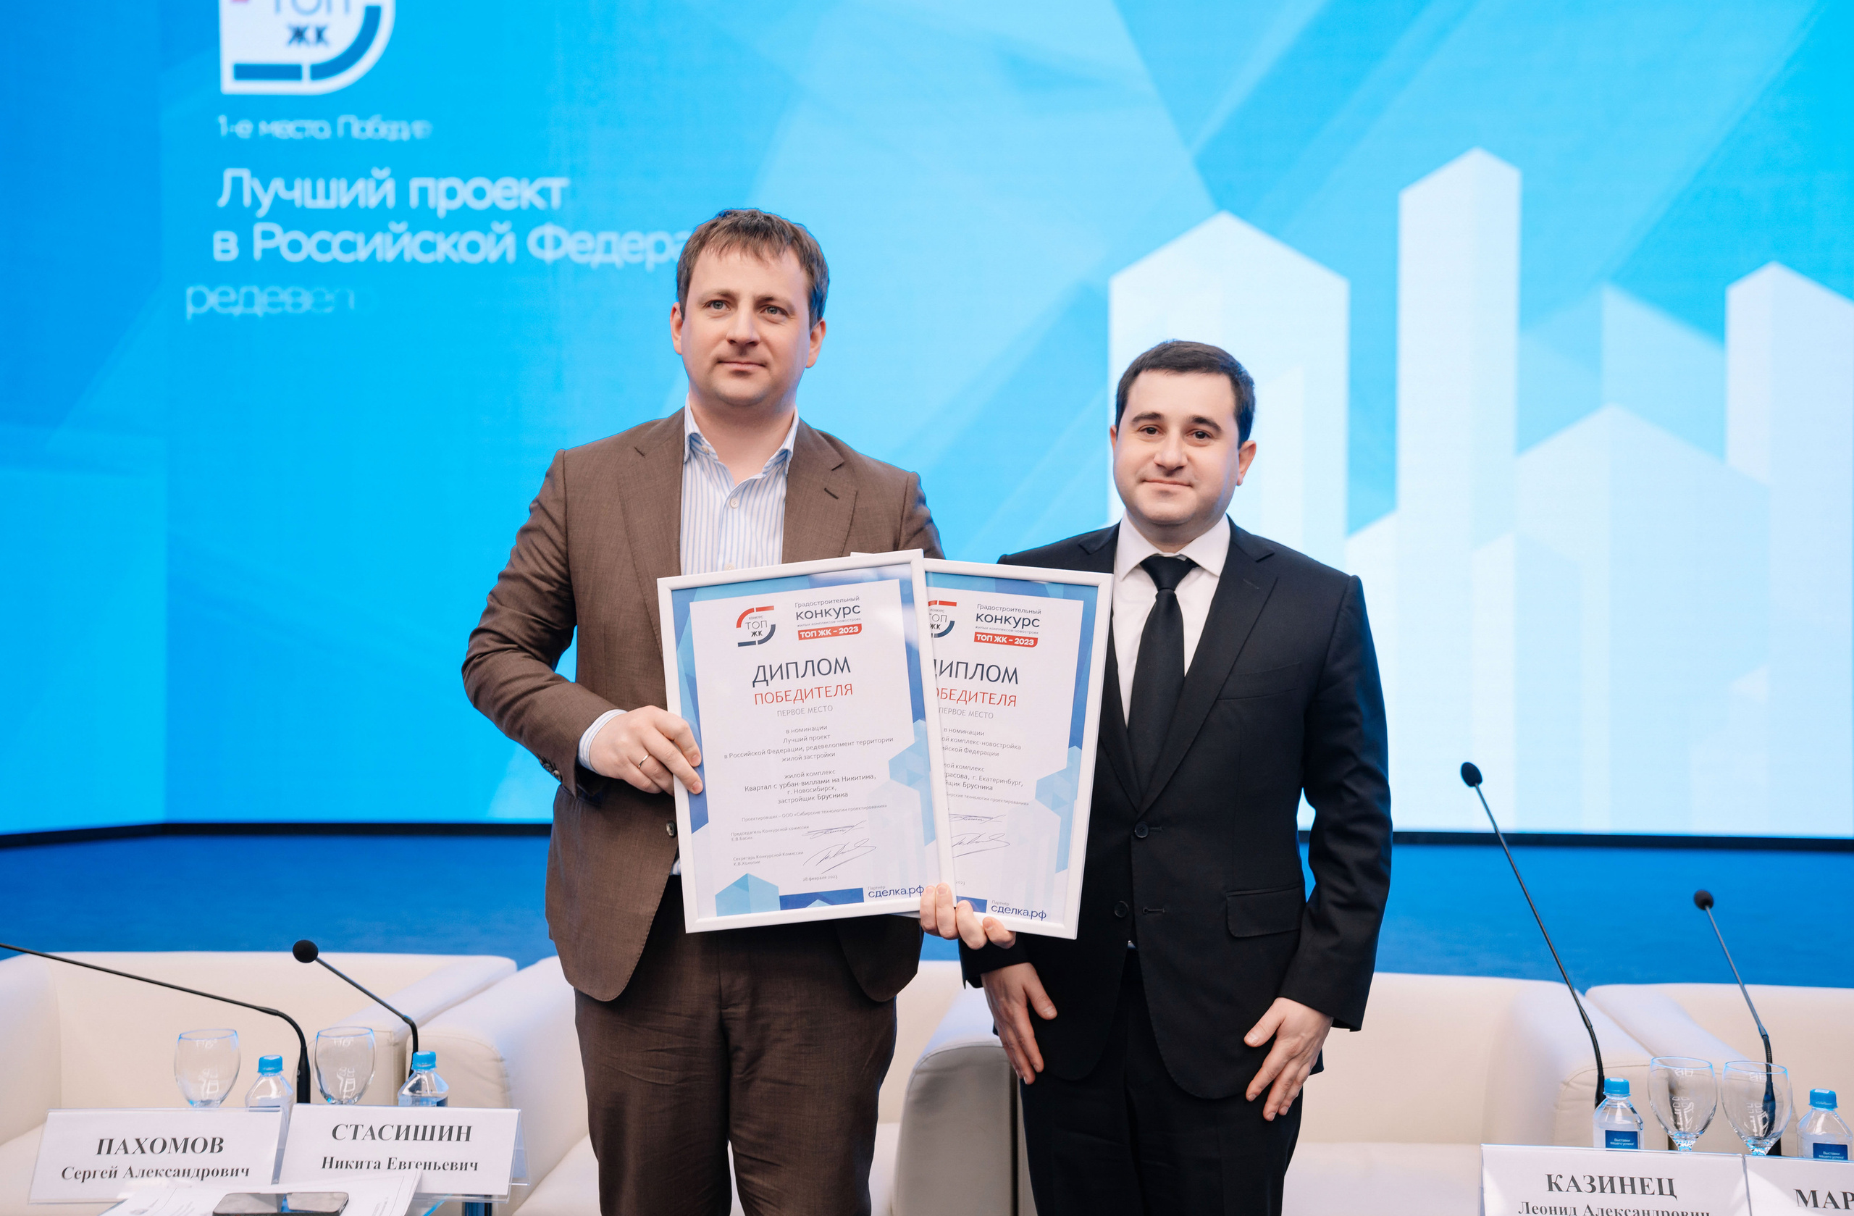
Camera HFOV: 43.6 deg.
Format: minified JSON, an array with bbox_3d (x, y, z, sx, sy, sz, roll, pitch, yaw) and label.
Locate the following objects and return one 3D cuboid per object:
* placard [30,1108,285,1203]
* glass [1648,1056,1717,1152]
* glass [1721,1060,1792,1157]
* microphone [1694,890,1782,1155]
[{"bbox_3d":[-0.979,0.699,2.970,0.297,0.113,0.090,0,1,-1],"label":"placard"},{"bbox_3d":[0.930,0.658,2.860,0.080,0.182,0.080,0,1,0],"label":"glass"},{"bbox_3d":[1.015,0.658,2.835,0.080,0.182,0.080,0,1,0],"label":"glass"},{"bbox_3d":[1.085,0.572,3.090,0.080,0.360,0.400,0,1,7],"label":"microphone"}]

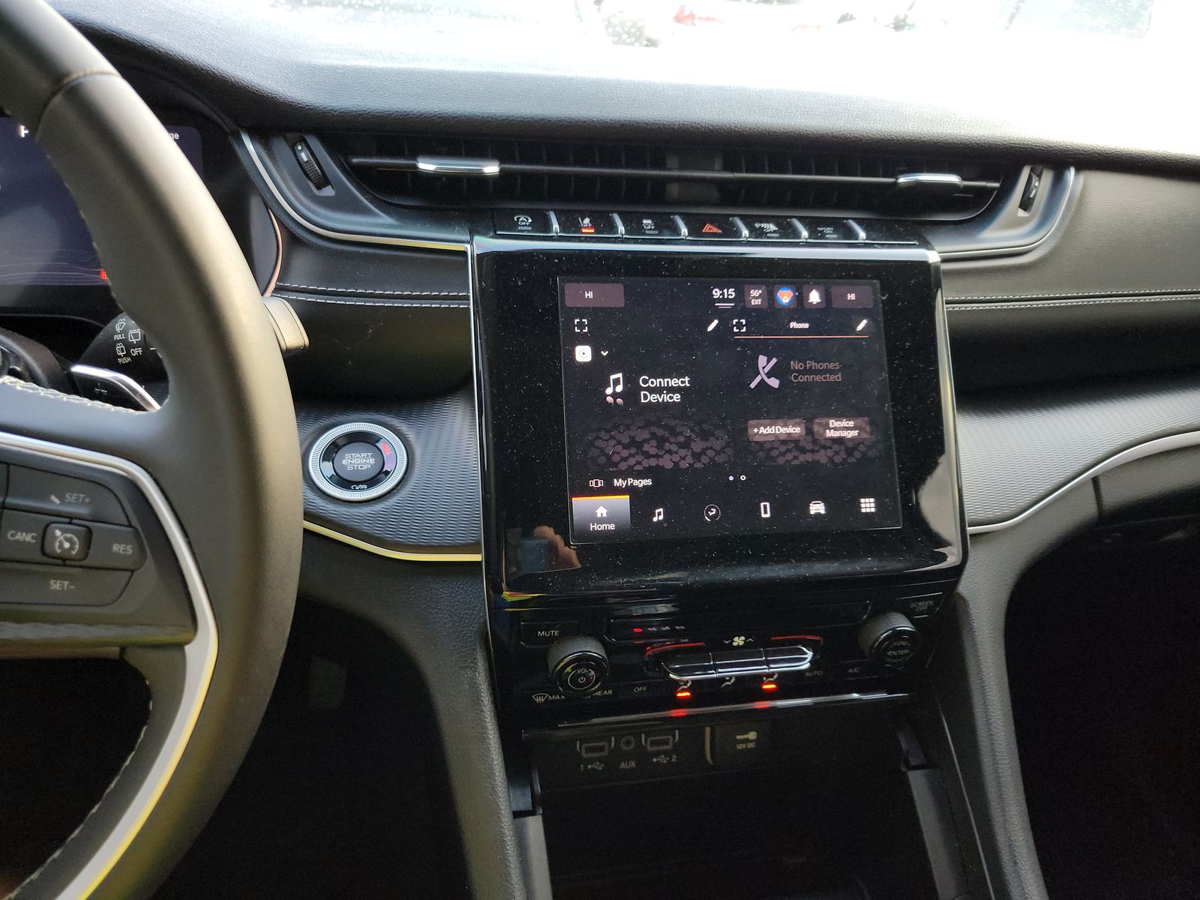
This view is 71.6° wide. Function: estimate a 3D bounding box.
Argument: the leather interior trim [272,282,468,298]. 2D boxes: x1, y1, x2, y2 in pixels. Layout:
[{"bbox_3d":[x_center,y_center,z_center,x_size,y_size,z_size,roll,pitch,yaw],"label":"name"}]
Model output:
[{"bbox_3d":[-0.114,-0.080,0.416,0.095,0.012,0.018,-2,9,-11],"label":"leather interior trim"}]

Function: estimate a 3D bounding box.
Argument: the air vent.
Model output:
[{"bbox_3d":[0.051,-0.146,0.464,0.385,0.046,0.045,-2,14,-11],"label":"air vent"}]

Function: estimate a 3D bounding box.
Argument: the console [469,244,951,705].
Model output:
[{"bbox_3d":[0.061,0.010,0.433,0.247,0.237,0.075,-2,0,-11],"label":"console"}]

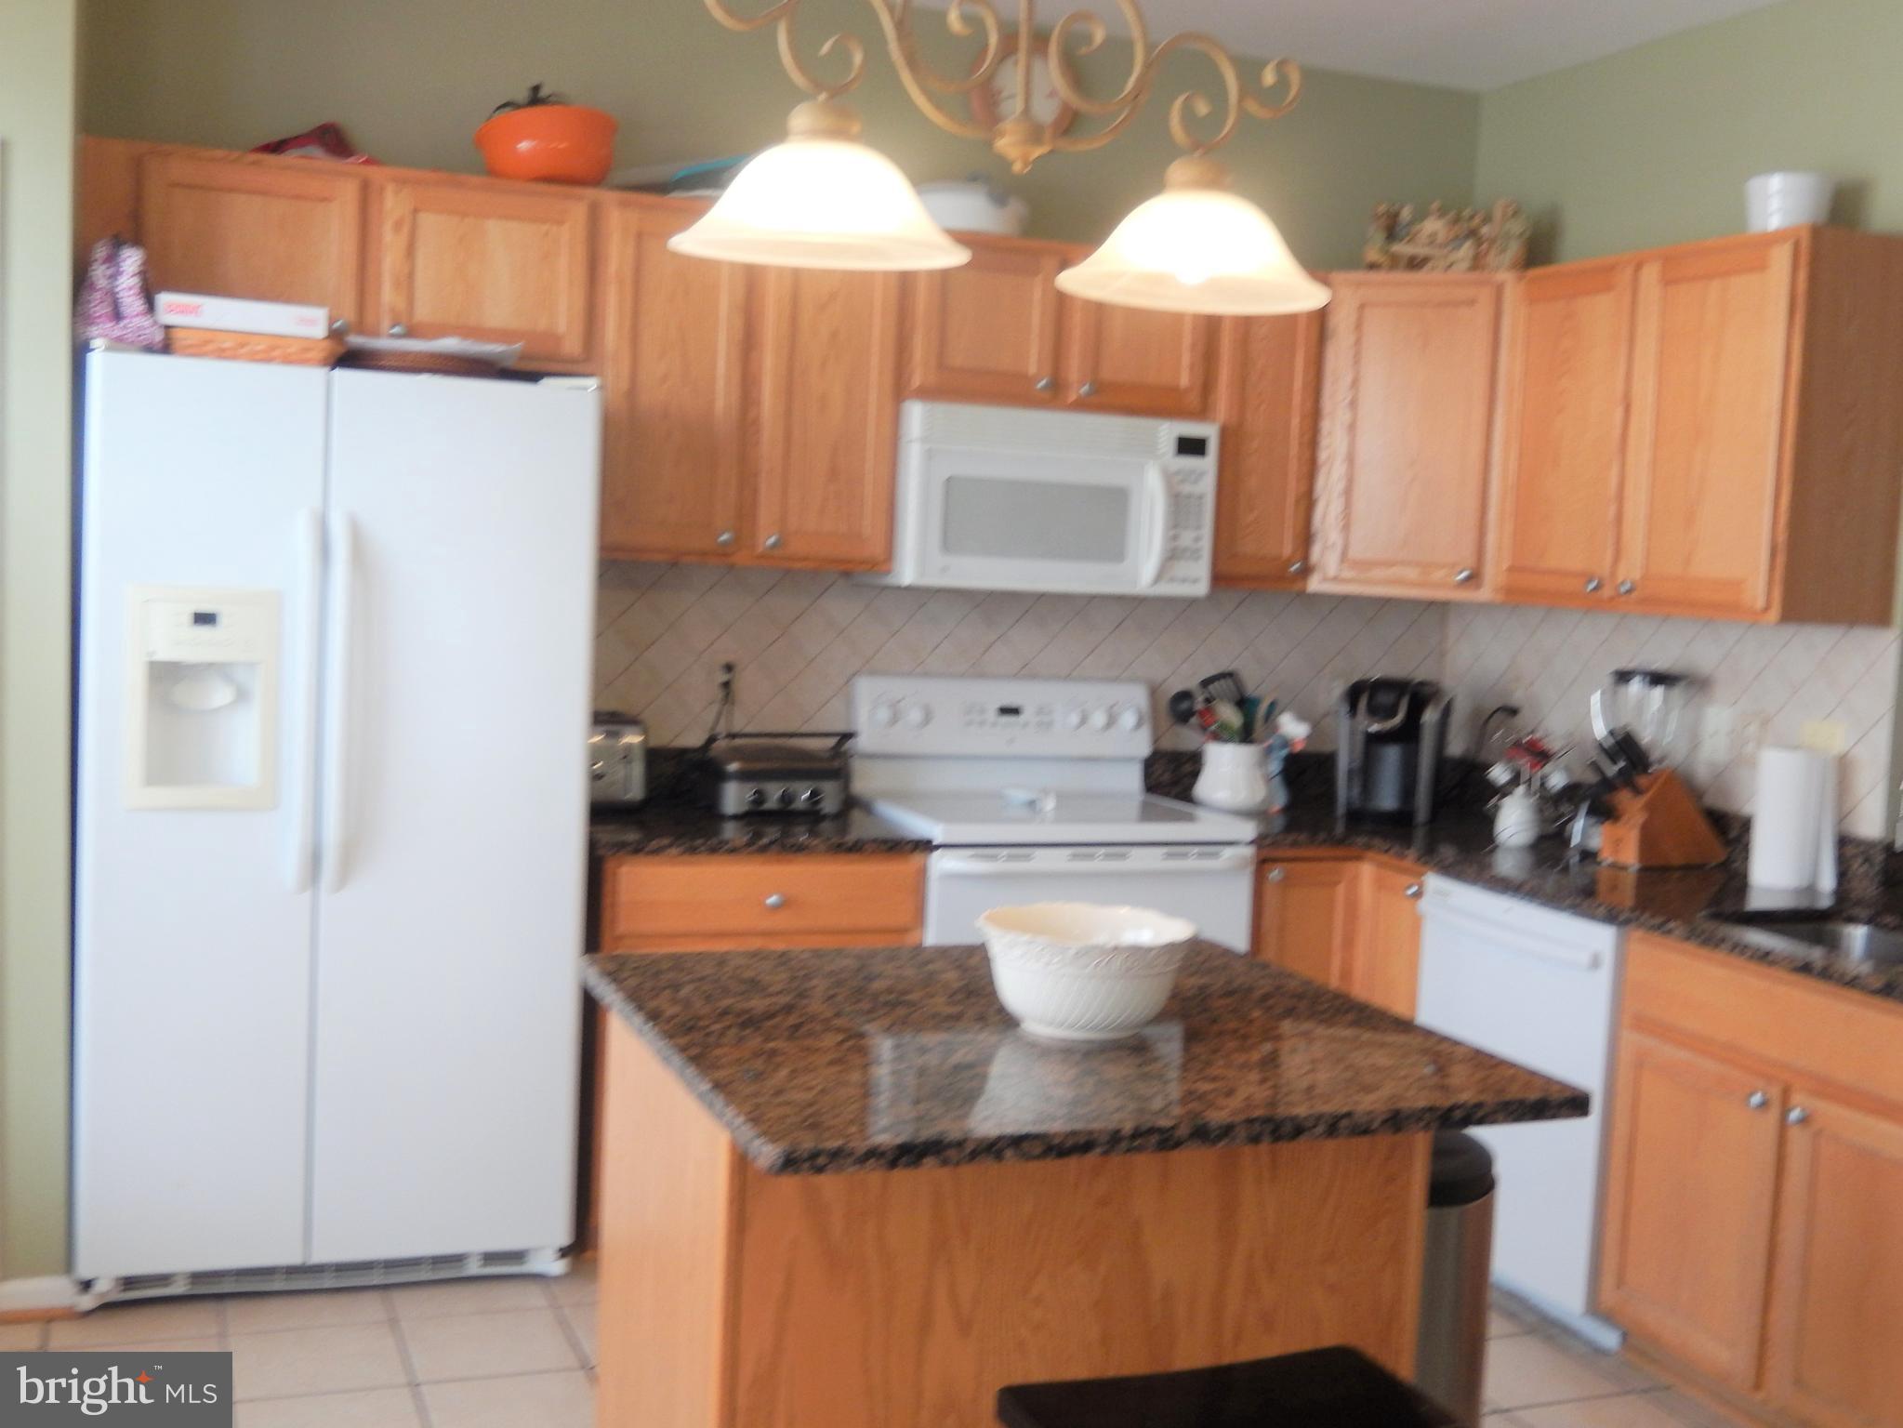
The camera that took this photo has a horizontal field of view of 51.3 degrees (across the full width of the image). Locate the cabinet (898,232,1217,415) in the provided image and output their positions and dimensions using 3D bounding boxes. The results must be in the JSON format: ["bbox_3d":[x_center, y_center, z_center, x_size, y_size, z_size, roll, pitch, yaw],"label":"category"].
[{"bbox_3d":[0.198,-0.873,4.565,0.763,0.371,0.326,1,5,-21],"label":"cabinet"}]

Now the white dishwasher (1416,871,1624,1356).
[{"bbox_3d":[1.387,0.792,4.122,0.613,0.869,0.614,1,5,-22],"label":"white dishwasher"}]

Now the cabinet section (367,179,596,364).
[{"bbox_3d":[-0.987,-0.902,4.115,0.430,0.335,0.317,1,6,-21],"label":"cabinet section"}]

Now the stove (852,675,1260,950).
[{"bbox_3d":[0.193,0.542,4.502,0.761,1.204,0.660,1,5,-21],"label":"stove"}]

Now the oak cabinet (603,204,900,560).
[{"bbox_3d":[-0.480,-0.700,4.318,0.673,0.747,0.326,1,5,-21],"label":"oak cabinet"}]

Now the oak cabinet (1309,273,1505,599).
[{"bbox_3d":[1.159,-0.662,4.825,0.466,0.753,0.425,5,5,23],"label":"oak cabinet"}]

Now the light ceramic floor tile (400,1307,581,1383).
[{"bbox_3d":[-0.848,1.165,3.647,0.304,0.010,0.308,1,5,-21],"label":"light ceramic floor tile"}]

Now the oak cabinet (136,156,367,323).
[{"bbox_3d":[-1.400,-0.910,3.965,0.433,0.359,0.319,1,5,-22],"label":"oak cabinet"}]

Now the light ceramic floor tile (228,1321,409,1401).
[{"bbox_3d":[-1.135,1.169,3.557,0.299,0.012,0.299,1,5,-22],"label":"light ceramic floor tile"}]

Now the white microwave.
[{"bbox_3d":[0.200,-0.488,4.602,0.765,0.408,0.390,1,5,-22],"label":"white microwave"}]

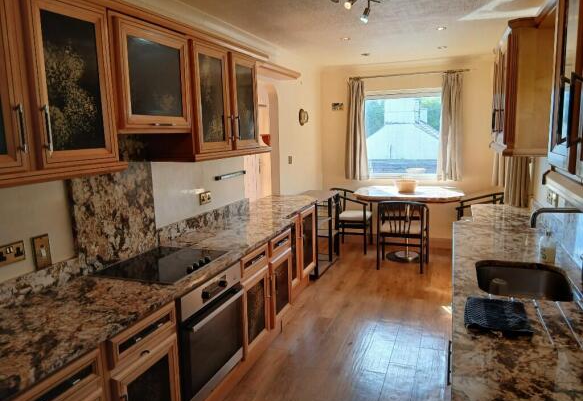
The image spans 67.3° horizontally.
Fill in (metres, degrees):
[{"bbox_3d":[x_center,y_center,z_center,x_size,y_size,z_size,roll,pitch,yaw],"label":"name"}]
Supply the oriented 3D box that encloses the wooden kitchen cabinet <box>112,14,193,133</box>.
[{"bbox_3d":[-0.845,-0.618,2.304,0.375,0.540,0.610,2,10,20],"label":"wooden kitchen cabinet"}]

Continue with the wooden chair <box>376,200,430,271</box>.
[{"bbox_3d":[1.231,0.360,4.775,0.530,0.754,0.510,2,10,20],"label":"wooden chair"}]

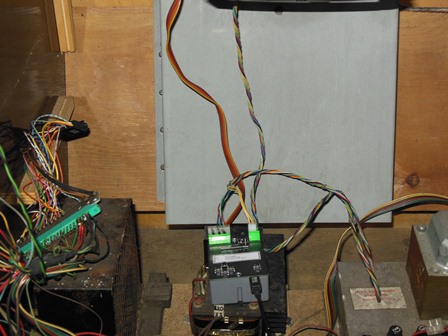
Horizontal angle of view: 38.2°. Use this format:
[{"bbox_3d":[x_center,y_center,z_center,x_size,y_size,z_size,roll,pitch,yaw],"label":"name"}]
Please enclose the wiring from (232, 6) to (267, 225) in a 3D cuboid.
[{"bbox_3d":[0.030,-0.053,0.660,0.022,0.226,0.026,-6,-5,0],"label":"wiring"}]

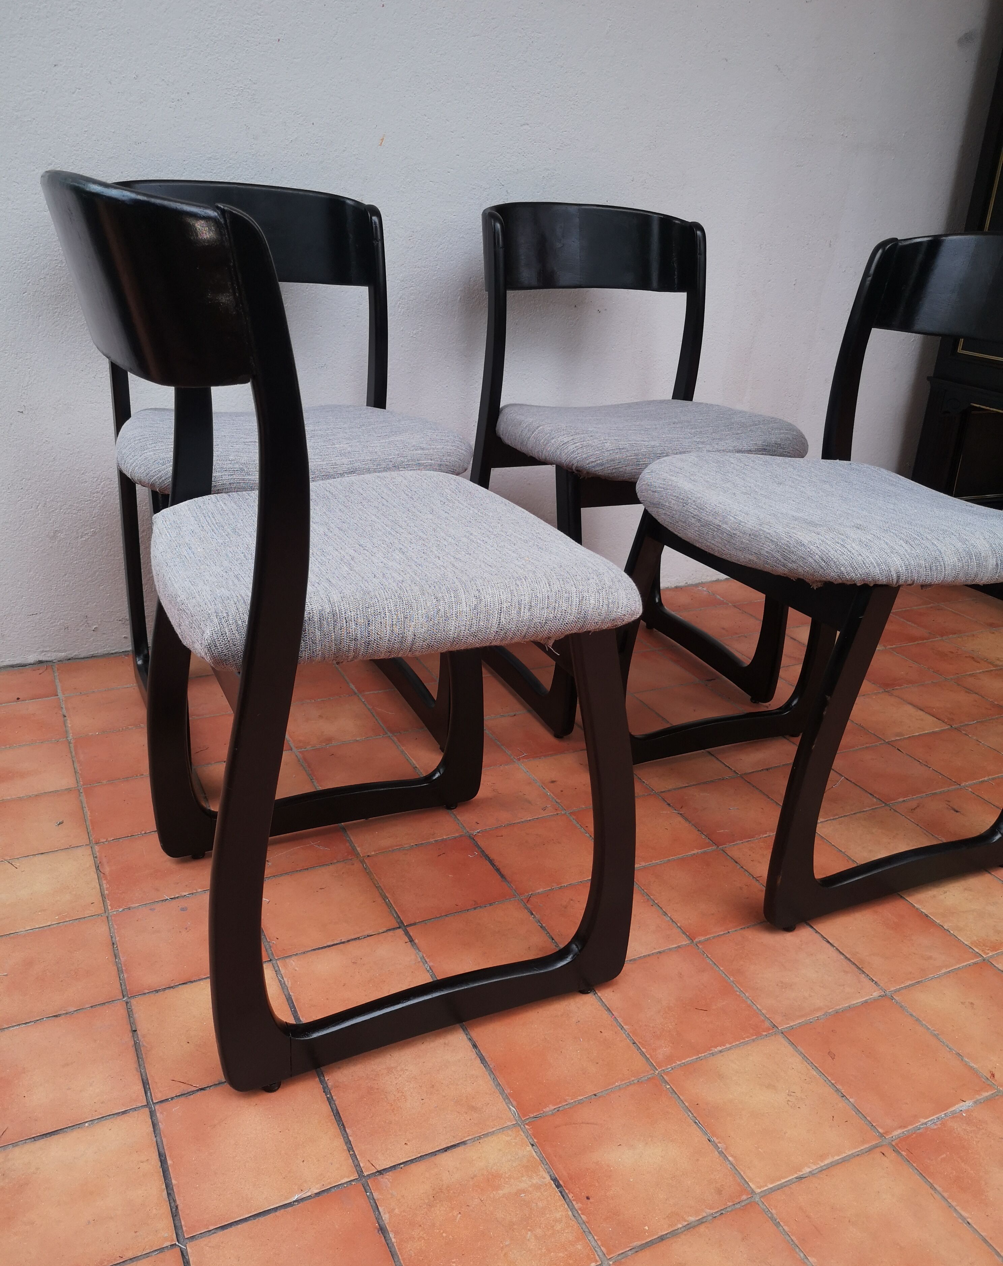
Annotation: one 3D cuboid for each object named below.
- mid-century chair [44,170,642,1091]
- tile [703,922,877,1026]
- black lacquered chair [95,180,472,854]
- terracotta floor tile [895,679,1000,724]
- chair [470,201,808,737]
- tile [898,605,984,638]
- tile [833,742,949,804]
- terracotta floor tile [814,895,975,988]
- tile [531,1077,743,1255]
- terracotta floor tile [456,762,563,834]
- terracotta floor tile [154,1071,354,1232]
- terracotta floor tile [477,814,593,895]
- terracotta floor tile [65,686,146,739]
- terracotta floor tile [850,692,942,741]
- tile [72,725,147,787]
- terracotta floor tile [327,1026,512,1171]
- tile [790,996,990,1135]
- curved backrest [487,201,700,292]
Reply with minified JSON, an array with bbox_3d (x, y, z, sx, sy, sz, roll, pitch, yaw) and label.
[{"bbox_3d":[-0.148,-0.024,1.064,0.503,0.789,0.464,-7,25,-25],"label":"mid-century chair"},{"bbox_3d":[0.328,0.388,1.194,0.149,0.012,0.147,-7,25,-25],"label":"tile"},{"bbox_3d":[-0.329,-0.233,1.548,0.464,0.789,0.503,-7,24,-24],"label":"black lacquered chair"},{"bbox_3d":[0.820,0.132,1.907,0.147,0.012,0.147,-8,25,-25],"label":"terracotta floor tile"},{"bbox_3d":[0.208,-0.303,1.800,0.450,0.802,0.497,-7,24,-24],"label":"chair"},{"bbox_3d":[0.962,-0.016,2.289,0.147,0.012,0.147,-8,25,-25],"label":"tile"},{"bbox_3d":[0.610,0.224,1.650,0.147,0.012,0.147,-8,25,-25],"label":"tile"},{"bbox_3d":[0.466,0.370,1.259,0.149,0.012,0.147,-7,25,-25],"label":"terracotta floor tile"},{"bbox_3d":[0.120,0.478,0.939,0.149,0.012,0.147,-7,25,-25],"label":"tile"},{"bbox_3d":[-0.009,0.241,1.513,0.147,0.012,0.147,-8,25,-25],"label":"terracotta floor tile"},{"bbox_3d":[-0.221,0.458,0.933,0.149,0.012,0.147,-7,25,-25],"label":"terracotta floor tile"},{"bbox_3d":[0.058,0.297,1.388,0.147,0.012,0.147,-8,25,-25],"label":"terracotta floor tile"},{"bbox_3d":[-0.624,0.130,1.693,0.147,0.012,0.147,-8,25,-25],"label":"terracotta floor tile"},{"bbox_3d":[0.679,0.152,1.827,0.149,0.012,0.147,-7,25,-25],"label":"terracotta floor tile"},{"bbox_3d":[-0.551,0.184,1.554,0.149,0.012,0.147,-7,25,-25],"label":"tile"},{"bbox_3d":[-0.084,0.441,0.998,0.149,0.012,0.147,-7,25,-25],"label":"terracotta floor tile"},{"bbox_3d":[0.394,0.443,1.069,0.149,0.012,0.147,-7,25,-25],"label":"tile"},{"bbox_3d":[0.150,-0.675,1.830,0.431,0.143,0.105,-7,15,-24],"label":"curved backrest"}]

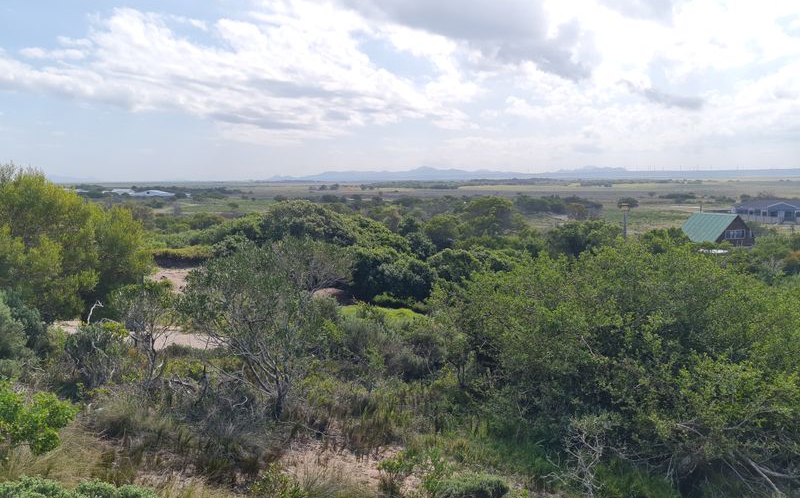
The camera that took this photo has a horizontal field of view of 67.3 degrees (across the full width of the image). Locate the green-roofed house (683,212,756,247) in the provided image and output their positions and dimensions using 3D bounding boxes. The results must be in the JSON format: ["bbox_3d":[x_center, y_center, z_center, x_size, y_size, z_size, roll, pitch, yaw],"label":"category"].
[{"bbox_3d":[43.785,-2.525,84.192,8.300,4.800,6.900,-3,7,-25],"label":"green-roofed house"}]

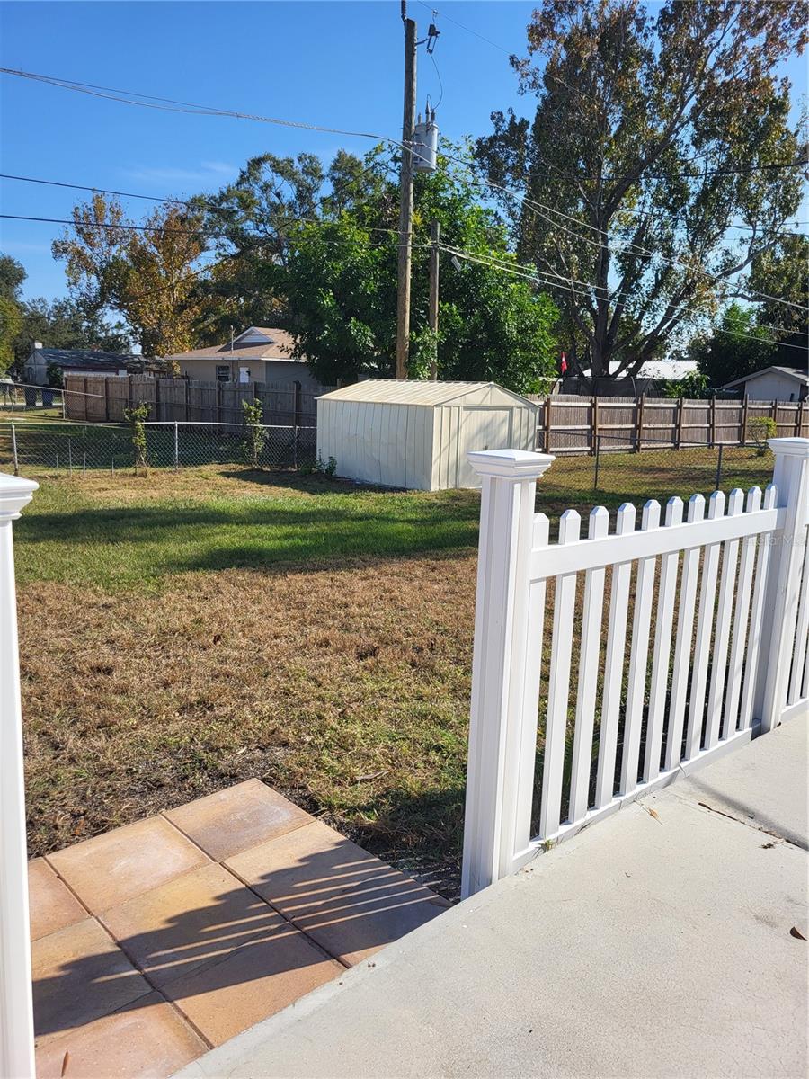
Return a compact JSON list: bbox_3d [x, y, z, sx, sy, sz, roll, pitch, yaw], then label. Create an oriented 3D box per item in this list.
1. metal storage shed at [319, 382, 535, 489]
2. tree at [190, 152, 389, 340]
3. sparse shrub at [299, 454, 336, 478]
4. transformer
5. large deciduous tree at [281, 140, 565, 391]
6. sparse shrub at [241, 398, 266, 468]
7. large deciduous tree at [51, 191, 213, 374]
[{"bbox_3d":[0.437,-2.409,17.936,3.099,2.141,4.016,-6,13,-40],"label":"metal storage shed"},{"bbox_3d":[-5.879,-12.797,41.444,10.679,13.199,9.611,2,10,0],"label":"tree"},{"bbox_3d":[-1.911,-1.695,18.167,0.836,0.496,0.550,2,10,0],"label":"sparse shrub"},{"bbox_3d":[0.563,-9.777,19.902,0.596,1.374,0.600,2,10,0],"label":"transformer"},{"bbox_3d":[0.294,-7.419,25.092,8.627,8.910,7.764,2,10,0],"label":"large deciduous tree"},{"bbox_3d":[-3.584,-2.525,19.291,0.604,1.626,0.543,2,10,0],"label":"sparse shrub"},{"bbox_3d":[-14.904,-12.828,44.539,8.547,11.574,8.120,2,10,0],"label":"large deciduous tree"}]

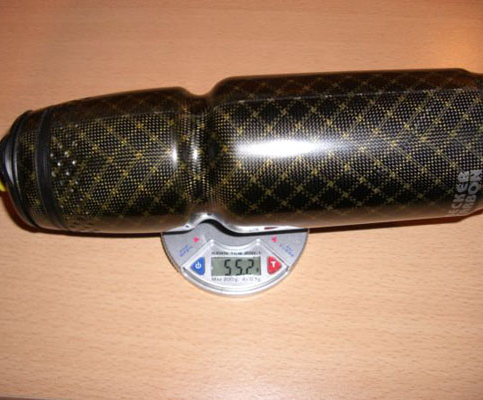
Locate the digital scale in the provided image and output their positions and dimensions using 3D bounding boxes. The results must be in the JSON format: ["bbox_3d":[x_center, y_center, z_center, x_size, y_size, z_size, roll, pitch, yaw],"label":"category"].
[{"bbox_3d":[-0.004,0.013,0.317,0.080,0.016,0.080,0,68,1],"label":"digital scale"}]

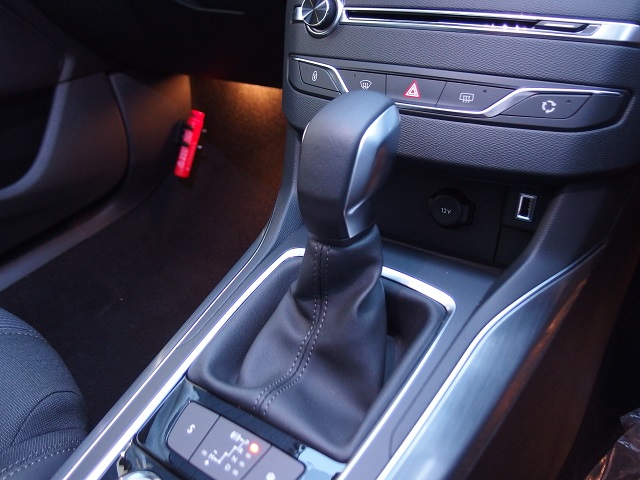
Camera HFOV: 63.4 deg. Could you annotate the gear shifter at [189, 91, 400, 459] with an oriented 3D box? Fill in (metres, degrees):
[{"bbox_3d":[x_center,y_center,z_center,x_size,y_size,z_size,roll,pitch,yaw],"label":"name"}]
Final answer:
[{"bbox_3d":[-0.002,0.003,0.355,0.138,0.184,0.159,17,44,28],"label":"gear shifter"}]

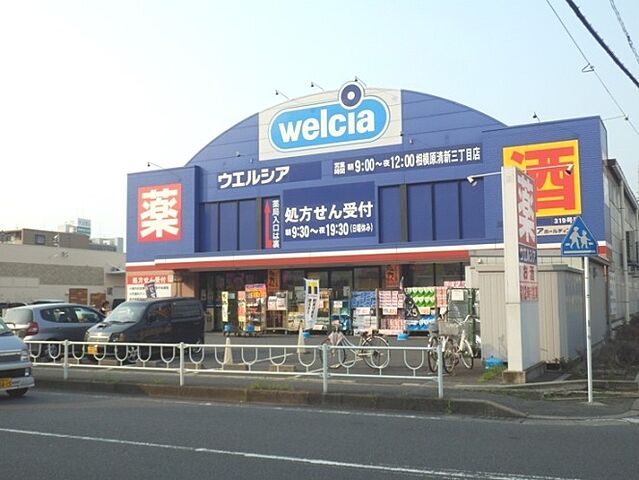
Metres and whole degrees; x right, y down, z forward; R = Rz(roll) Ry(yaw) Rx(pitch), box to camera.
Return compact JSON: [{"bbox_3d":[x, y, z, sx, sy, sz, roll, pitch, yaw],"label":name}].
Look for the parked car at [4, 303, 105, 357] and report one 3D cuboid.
[{"bbox_3d":[-7.321,2.570,23.329,1.660,1.520,3.750,-3,-5,28],"label":"parked car"}]

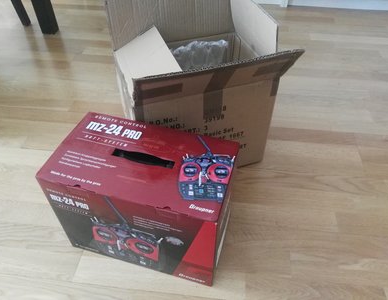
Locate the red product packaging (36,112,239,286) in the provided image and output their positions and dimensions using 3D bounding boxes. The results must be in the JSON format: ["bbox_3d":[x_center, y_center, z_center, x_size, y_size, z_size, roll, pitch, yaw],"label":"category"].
[{"bbox_3d":[-0.104,0.116,0.765,0.365,0.281,0.208,12,47,12],"label":"red product packaging"}]

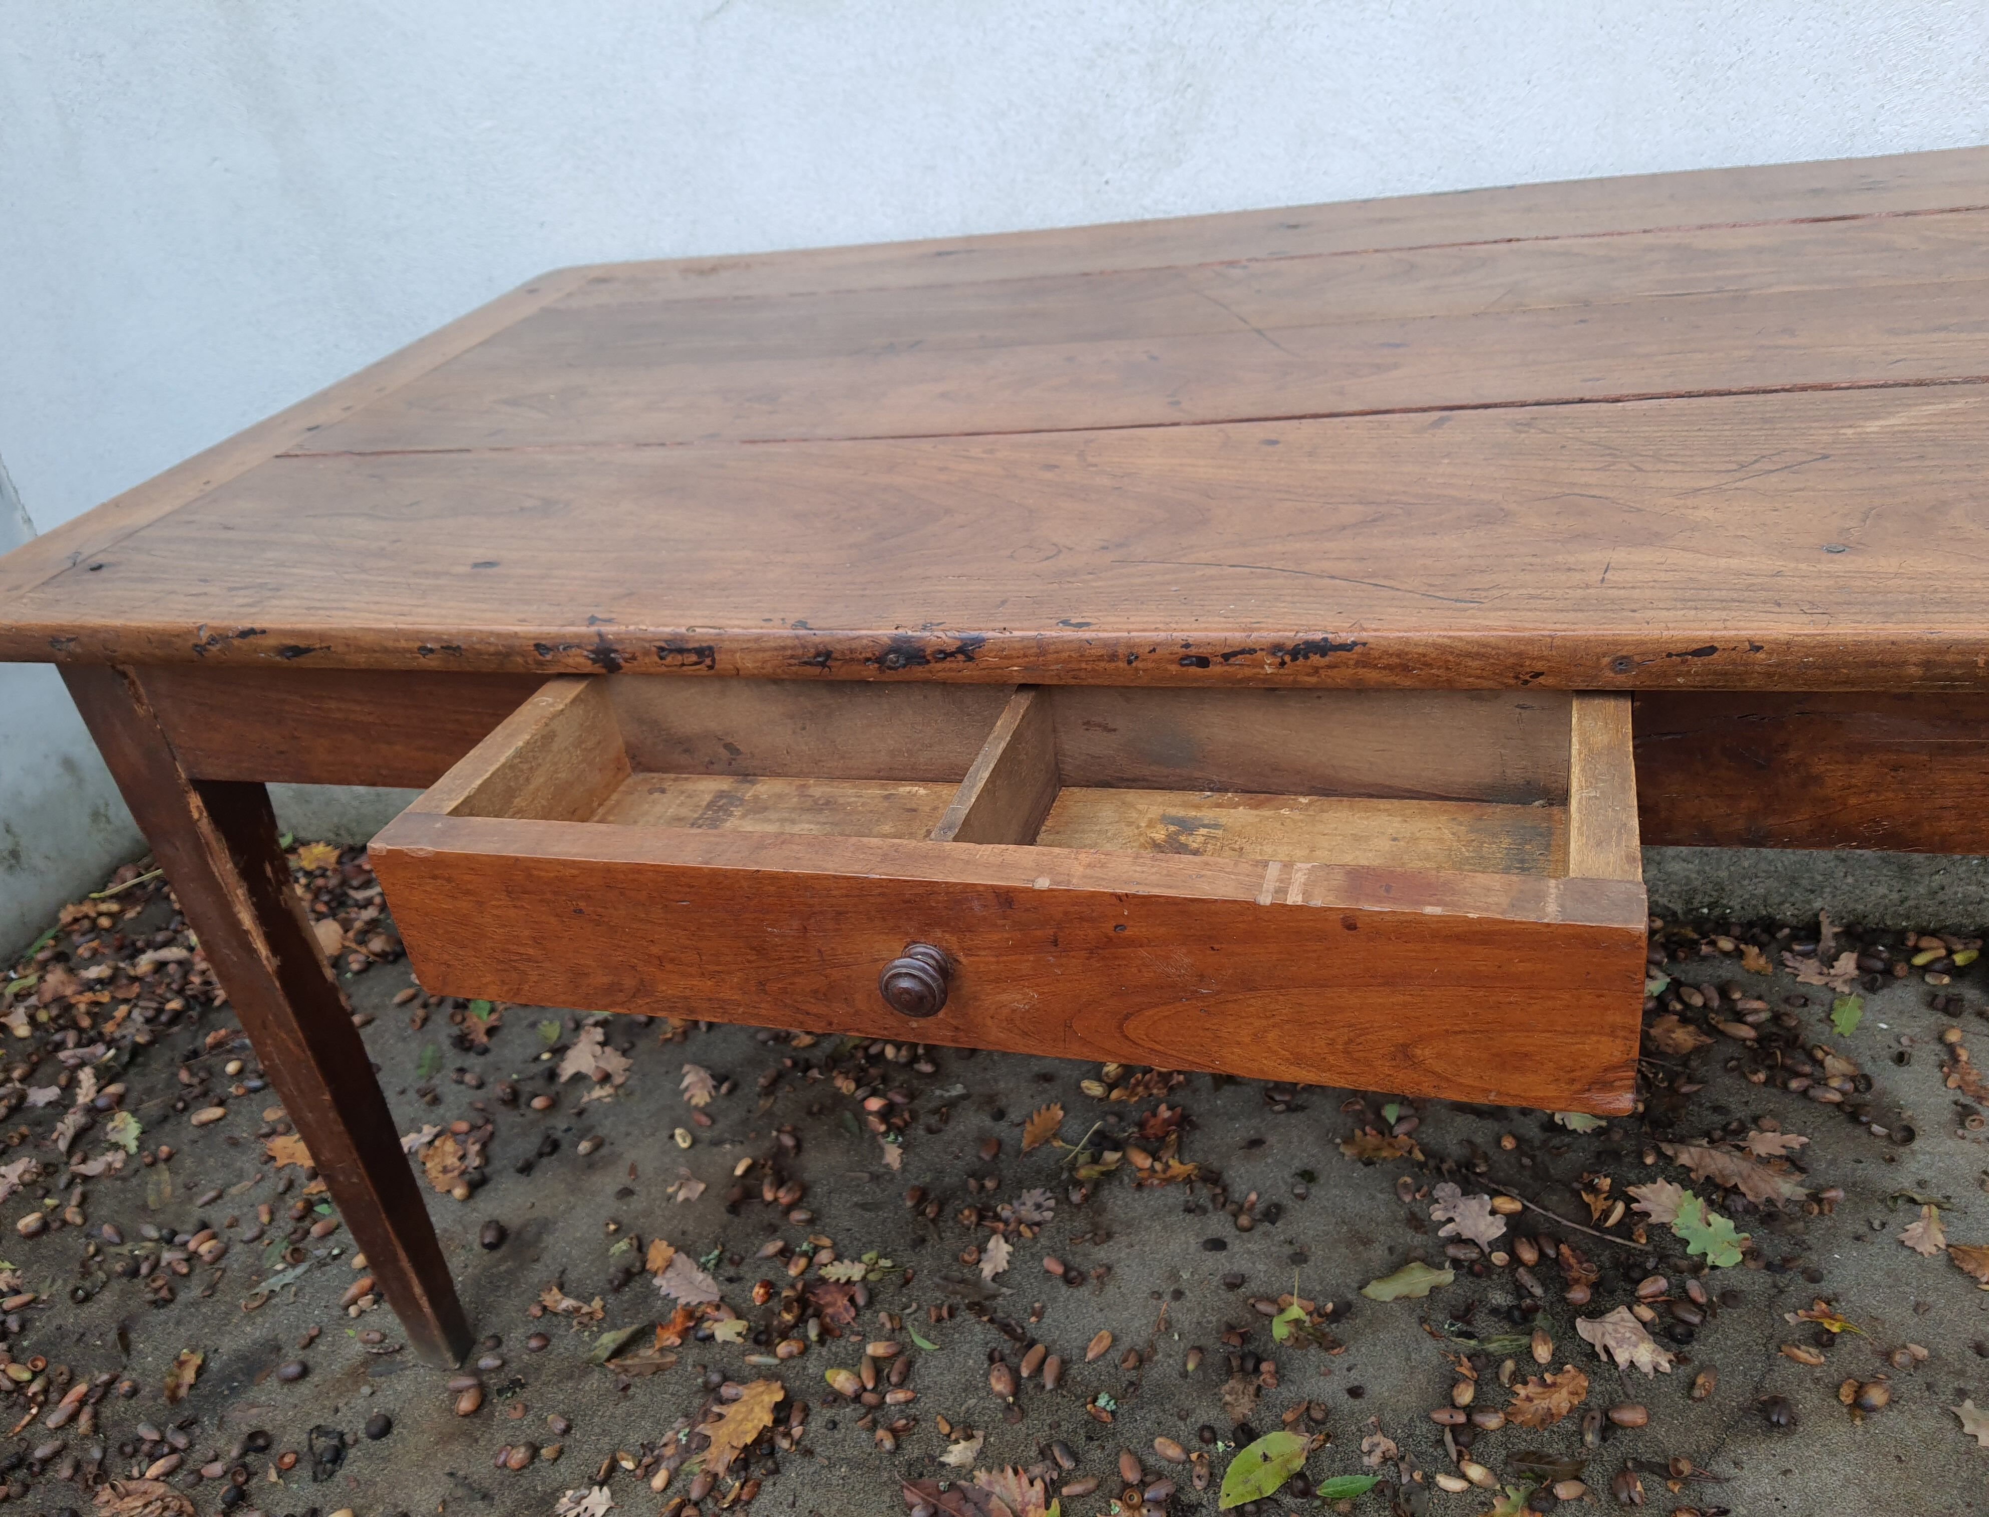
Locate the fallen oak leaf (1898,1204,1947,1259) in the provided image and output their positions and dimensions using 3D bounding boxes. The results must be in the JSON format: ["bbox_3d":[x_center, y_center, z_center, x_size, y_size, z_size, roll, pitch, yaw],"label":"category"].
[{"bbox_3d":[0.754,0.380,1.222,0.055,0.012,0.030,-30,36,-30],"label":"fallen oak leaf"}]

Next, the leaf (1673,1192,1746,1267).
[{"bbox_3d":[0.575,0.383,1.232,0.053,0.014,0.073,-18,32,-13],"label":"leaf"}]

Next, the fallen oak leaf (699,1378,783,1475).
[{"bbox_3d":[-0.207,0.536,1.229,0.055,0.018,0.090,17,40,37],"label":"fallen oak leaf"}]

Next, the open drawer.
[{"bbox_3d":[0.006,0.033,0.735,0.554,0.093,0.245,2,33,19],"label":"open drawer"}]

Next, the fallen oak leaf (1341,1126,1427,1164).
[{"bbox_3d":[0.345,0.346,1.357,0.072,0.018,0.043,-1,32,15],"label":"fallen oak leaf"}]

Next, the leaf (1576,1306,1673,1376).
[{"bbox_3d":[0.487,0.452,1.174,0.048,0.016,0.069,-17,32,-13],"label":"leaf"}]

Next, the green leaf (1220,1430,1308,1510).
[{"bbox_3d":[0.195,0.522,1.112,0.085,0.014,0.042,-25,34,-24],"label":"green leaf"}]

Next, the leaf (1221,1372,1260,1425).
[{"bbox_3d":[0.192,0.497,1.182,0.031,0.016,0.040,5,34,23],"label":"leaf"}]

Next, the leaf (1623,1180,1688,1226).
[{"bbox_3d":[0.566,0.377,1.281,0.060,0.013,0.053,-3,31,11],"label":"leaf"}]

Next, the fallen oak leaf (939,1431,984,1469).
[{"bbox_3d":[-0.021,0.530,1.163,0.038,0.012,0.027,-32,37,-33],"label":"fallen oak leaf"}]

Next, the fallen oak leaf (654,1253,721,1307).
[{"bbox_3d":[-0.276,0.471,1.362,0.040,0.012,0.079,-32,37,-33],"label":"fallen oak leaf"}]

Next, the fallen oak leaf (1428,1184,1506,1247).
[{"bbox_3d":[0.406,0.391,1.302,0.068,0.013,0.060,10,36,30],"label":"fallen oak leaf"}]

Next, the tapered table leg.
[{"bbox_3d":[-0.520,0.206,1.171,0.066,0.726,0.066,2,33,19],"label":"tapered table leg"}]

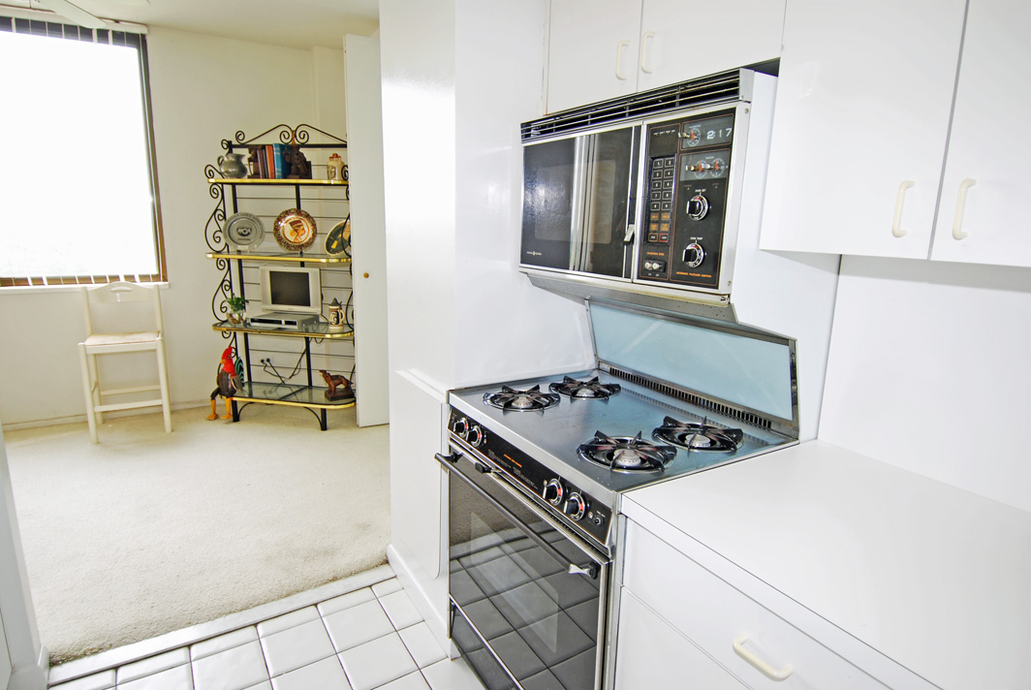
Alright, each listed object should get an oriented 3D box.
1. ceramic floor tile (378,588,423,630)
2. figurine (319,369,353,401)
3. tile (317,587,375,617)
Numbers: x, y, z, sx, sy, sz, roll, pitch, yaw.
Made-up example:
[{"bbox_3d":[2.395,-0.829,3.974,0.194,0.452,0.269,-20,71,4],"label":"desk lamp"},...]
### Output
[{"bbox_3d":[-0.433,1.002,2.056,0.104,0.010,0.203,-6,14,-31],"label":"ceramic floor tile"},{"bbox_3d":[-1.296,0.293,3.970,0.200,0.215,0.112,-6,14,-34],"label":"figurine"},{"bbox_3d":[-0.643,0.989,2.089,0.206,0.010,0.076,-6,14,-31],"label":"tile"}]

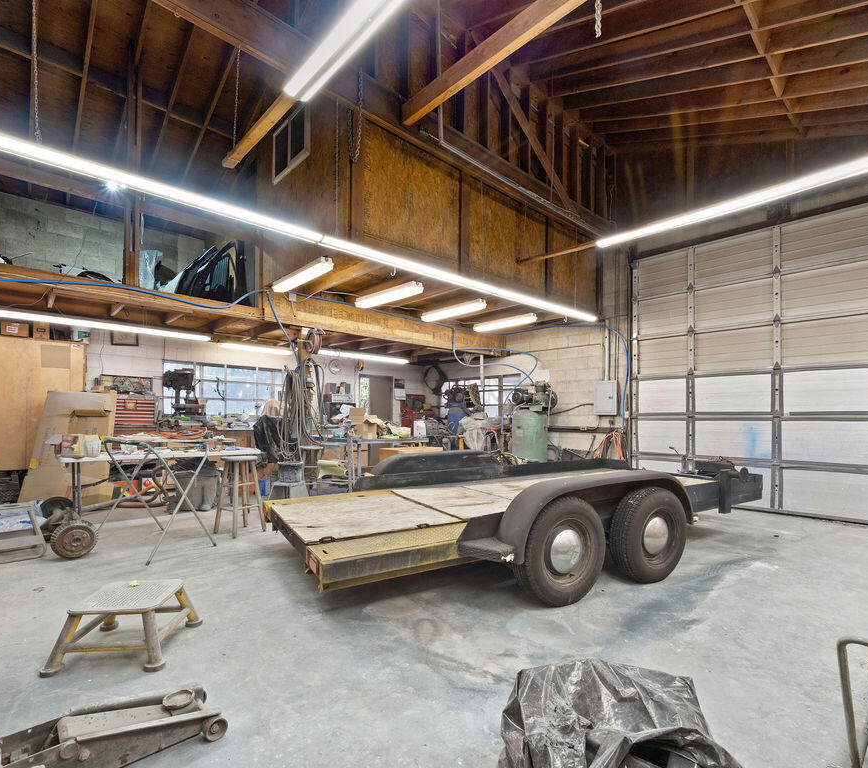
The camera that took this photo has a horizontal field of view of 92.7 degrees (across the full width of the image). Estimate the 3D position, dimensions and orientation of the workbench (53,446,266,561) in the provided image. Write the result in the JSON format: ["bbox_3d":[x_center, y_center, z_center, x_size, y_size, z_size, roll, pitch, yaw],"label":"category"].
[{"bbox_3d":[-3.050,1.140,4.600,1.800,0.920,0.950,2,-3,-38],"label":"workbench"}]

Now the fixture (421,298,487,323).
[{"bbox_3d":[0.292,-1.093,6.200,1.250,0.110,0.180,-2,-3,44],"label":"fixture"}]

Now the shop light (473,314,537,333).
[{"bbox_3d":[1.200,-1.031,7.000,1.250,0.110,0.180,-2,-3,44],"label":"shop light"}]

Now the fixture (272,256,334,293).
[{"bbox_3d":[-1.655,-1.335,5.155,1.256,0.090,0.150,-4,-6,43],"label":"fixture"}]

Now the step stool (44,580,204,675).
[{"bbox_3d":[-1.640,1.285,2.235,0.540,0.275,0.490,1,-2,-5],"label":"step stool"}]

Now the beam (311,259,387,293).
[{"bbox_3d":[-1.150,-1.435,5.410,1.457,0.160,0.080,-3,-6,42],"label":"beam"}]

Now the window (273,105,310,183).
[{"bbox_3d":[-1.680,-2.810,4.850,0.880,0.590,0.080,-2,-3,44],"label":"window"}]

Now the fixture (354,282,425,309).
[{"bbox_3d":[-0.656,-1.263,5.850,1.276,0.090,0.150,-3,-6,41],"label":"fixture"}]

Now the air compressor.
[{"bbox_3d":[1.670,0.860,7.100,0.720,1.820,0.620,-2,-3,44],"label":"air compressor"}]

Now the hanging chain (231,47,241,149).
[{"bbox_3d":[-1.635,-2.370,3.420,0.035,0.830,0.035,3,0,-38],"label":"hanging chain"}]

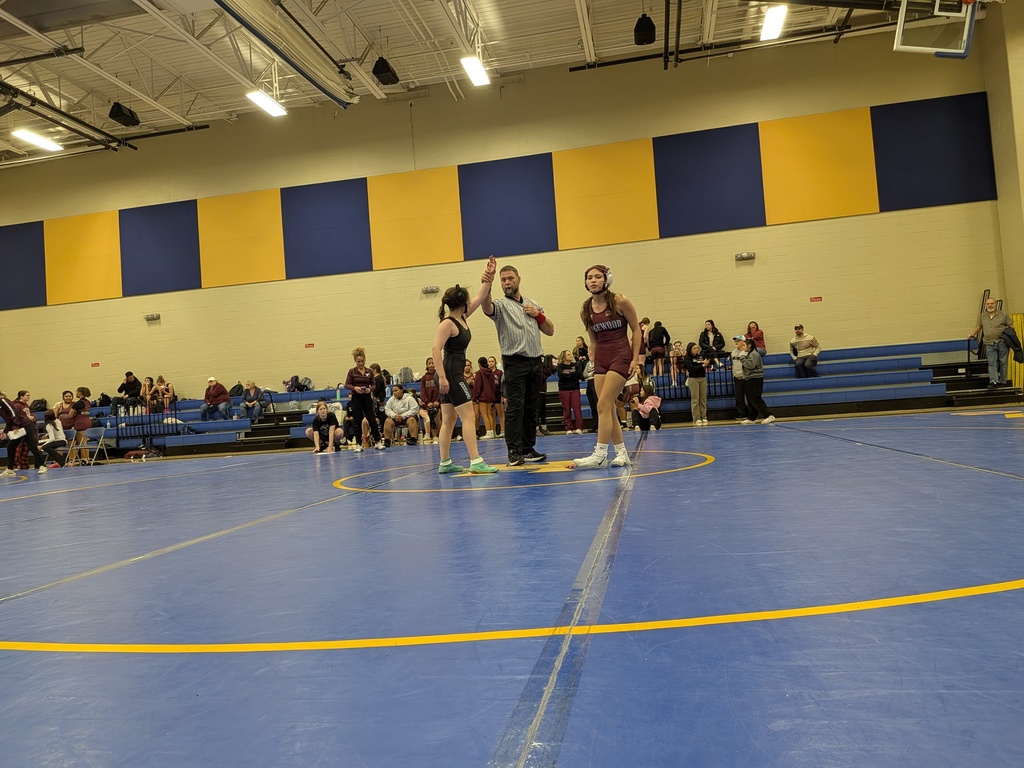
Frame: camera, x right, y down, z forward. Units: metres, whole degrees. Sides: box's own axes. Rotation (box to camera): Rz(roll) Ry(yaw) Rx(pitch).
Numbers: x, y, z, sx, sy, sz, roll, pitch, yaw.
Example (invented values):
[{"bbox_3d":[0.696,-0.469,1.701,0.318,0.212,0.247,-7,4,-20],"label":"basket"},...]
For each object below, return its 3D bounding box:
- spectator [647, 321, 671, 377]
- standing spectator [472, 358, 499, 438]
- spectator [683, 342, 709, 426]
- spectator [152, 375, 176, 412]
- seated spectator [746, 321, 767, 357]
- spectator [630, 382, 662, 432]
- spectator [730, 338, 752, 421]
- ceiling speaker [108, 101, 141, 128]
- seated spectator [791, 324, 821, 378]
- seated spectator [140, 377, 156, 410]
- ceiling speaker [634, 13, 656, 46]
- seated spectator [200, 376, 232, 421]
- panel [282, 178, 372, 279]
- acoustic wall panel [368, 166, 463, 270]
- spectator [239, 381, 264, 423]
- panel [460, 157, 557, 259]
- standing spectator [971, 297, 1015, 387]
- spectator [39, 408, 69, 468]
[{"bbox_3d":[3.388,-0.738,16.241,0.500,1.440,0.500,-4,-2,11],"label":"spectator"},{"bbox_3d":[-0.558,0.284,14.400,0.330,1.626,0.450,-6,-3,37],"label":"standing spectator"},{"bbox_3d":[3.492,-0.001,13.440,0.450,1.567,0.350,-2,-3,-34],"label":"spectator"},{"bbox_3d":[-9.232,0.283,18.889,0.430,1.028,0.620,-4,-2,11],"label":"spectator"},{"bbox_3d":[5.532,-0.877,16.132,0.470,1.071,0.640,-4,-2,11],"label":"seated spectator"},{"bbox_3d":[2.391,0.399,12.630,0.520,0.830,0.620,-6,-3,37],"label":"spectator"},{"bbox_3d":[4.554,-0.117,14.057,0.470,1.692,0.340,-6,-3,37],"label":"spectator"},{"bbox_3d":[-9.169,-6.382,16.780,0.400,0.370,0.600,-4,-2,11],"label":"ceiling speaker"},{"bbox_3d":[6.306,-0.698,15.254,0.600,1.127,0.750,-5,-2,14],"label":"seated spectator"},{"bbox_3d":[-9.702,0.315,18.977,0.420,0.987,0.620,-4,-2,11],"label":"seated spectator"},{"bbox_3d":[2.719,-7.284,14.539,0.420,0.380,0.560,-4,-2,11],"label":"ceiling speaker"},{"bbox_3d":[-7.412,0.377,17.824,0.650,1.069,0.750,-4,-2,12],"label":"seated spectator"},{"bbox_3d":[-4.878,-4.069,18.631,2.430,2.430,0.050,-4,-2,11],"label":"panel"},{"bbox_3d":[-2.488,-4.252,18.185,2.430,2.430,0.050,-4,-2,11],"label":"acoustic wall panel"},{"bbox_3d":[-6.483,0.427,17.705,0.520,1.013,0.640,-4,-2,11],"label":"spectator"},{"bbox_3d":[-0.103,-4.441,17.767,2.420,2.440,0.050,-4,-2,11],"label":"panel"},{"bbox_3d":[9.300,-0.788,13.700,0.750,1.760,0.450,-5,-3,27],"label":"standing spectator"},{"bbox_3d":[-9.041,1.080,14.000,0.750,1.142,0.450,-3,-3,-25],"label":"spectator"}]

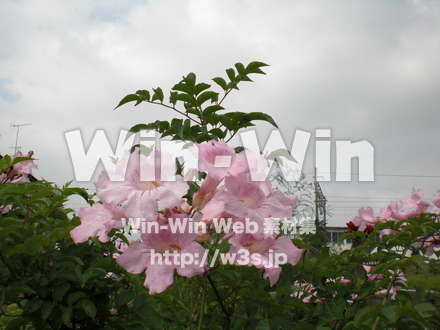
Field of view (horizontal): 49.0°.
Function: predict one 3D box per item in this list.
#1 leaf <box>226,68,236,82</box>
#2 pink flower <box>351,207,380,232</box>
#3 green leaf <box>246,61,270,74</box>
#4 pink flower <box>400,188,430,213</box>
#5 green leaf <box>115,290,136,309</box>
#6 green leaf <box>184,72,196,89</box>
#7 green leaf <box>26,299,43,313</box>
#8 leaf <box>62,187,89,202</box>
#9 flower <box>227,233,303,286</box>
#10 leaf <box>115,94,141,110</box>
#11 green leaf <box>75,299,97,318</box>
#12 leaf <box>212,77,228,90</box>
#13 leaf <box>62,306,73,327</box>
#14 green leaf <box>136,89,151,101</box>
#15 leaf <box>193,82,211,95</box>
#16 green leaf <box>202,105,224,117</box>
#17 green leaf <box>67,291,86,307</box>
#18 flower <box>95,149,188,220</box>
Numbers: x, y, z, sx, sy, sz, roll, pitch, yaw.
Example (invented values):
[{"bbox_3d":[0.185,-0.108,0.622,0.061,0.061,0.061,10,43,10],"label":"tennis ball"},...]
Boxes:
[{"bbox_3d":[0.012,-0.093,0.500,0.009,0.015,0.007,-15,-8,-2],"label":"leaf"},{"bbox_3d":[0.348,0.130,1.150,0.055,0.057,0.058,6,-3,41],"label":"pink flower"},{"bbox_3d":[0.043,-0.111,0.550,0.026,0.008,0.014,-20,-34,9],"label":"green leaf"},{"bbox_3d":[0.446,0.081,1.100,0.062,0.055,0.055,-6,-21,33],"label":"pink flower"},{"bbox_3d":[-0.153,0.217,0.780,0.023,0.036,0.007,25,-35,37],"label":"green leaf"},{"bbox_3d":[-0.030,-0.087,0.500,0.012,0.017,0.008,-11,-14,-2],"label":"green leaf"},{"bbox_3d":[-0.300,0.227,0.780,0.019,0.030,0.006,26,-36,37],"label":"green leaf"},{"bbox_3d":[-0.233,0.049,0.780,0.042,0.012,0.021,18,25,24],"label":"leaf"},{"bbox_3d":[0.039,0.086,0.440,0.067,0.045,0.036,2,-27,-12],"label":"flower"},{"bbox_3d":[-0.083,-0.056,0.430,0.026,0.005,0.012,-24,28,-18],"label":"leaf"},{"bbox_3d":[-0.187,0.199,0.670,0.032,0.019,0.019,22,11,16],"label":"green leaf"},{"bbox_3d":[0.001,-0.084,0.500,0.019,0.010,0.010,26,5,-4],"label":"leaf"},{"bbox_3d":[-0.227,0.226,0.720,0.014,0.029,0.008,-1,-22,19],"label":"leaf"},{"bbox_3d":[-0.087,-0.080,0.550,0.017,0.008,0.012,37,-47,-10],"label":"green leaf"},{"bbox_3d":[-0.016,-0.067,0.430,0.018,0.004,0.011,-27,23,25],"label":"leaf"},{"bbox_3d":[-0.007,-0.062,0.550,0.024,0.008,0.013,-23,-34,8],"label":"green leaf"},{"bbox_3d":[-0.232,0.216,0.780,0.034,0.021,0.010,-25,-59,29],"label":"green leaf"},{"bbox_3d":[-0.065,0.018,0.420,0.080,0.054,0.042,-1,-27,6],"label":"flower"}]

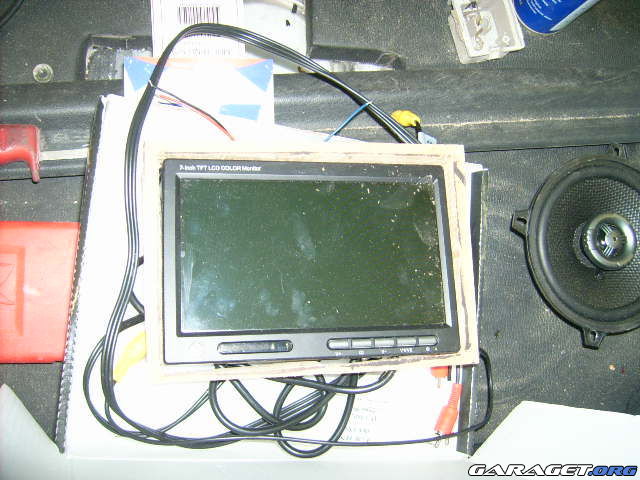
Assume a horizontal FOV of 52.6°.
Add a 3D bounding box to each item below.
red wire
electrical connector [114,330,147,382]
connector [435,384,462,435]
[{"bbox_3d":[-0.073,-0.075,0.388,0.051,0.007,0.008,31,75,-7],"label":"red wire"},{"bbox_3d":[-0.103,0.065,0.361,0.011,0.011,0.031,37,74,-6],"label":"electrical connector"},{"bbox_3d":[0.080,0.106,0.400,0.011,0.011,0.031,22,76,-10],"label":"connector"}]

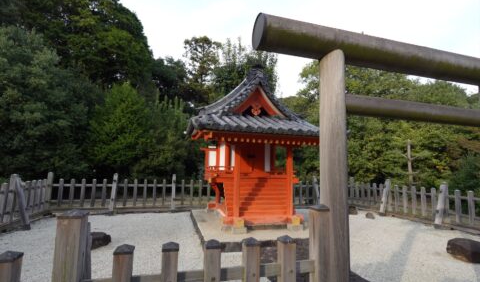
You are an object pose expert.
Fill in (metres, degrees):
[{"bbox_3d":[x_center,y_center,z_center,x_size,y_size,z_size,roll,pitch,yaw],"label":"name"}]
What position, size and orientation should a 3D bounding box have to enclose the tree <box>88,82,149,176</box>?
[{"bbox_3d":[-5.502,-0.209,10.593,2.700,4.864,2.700,2,-5,-16],"label":"tree"}]

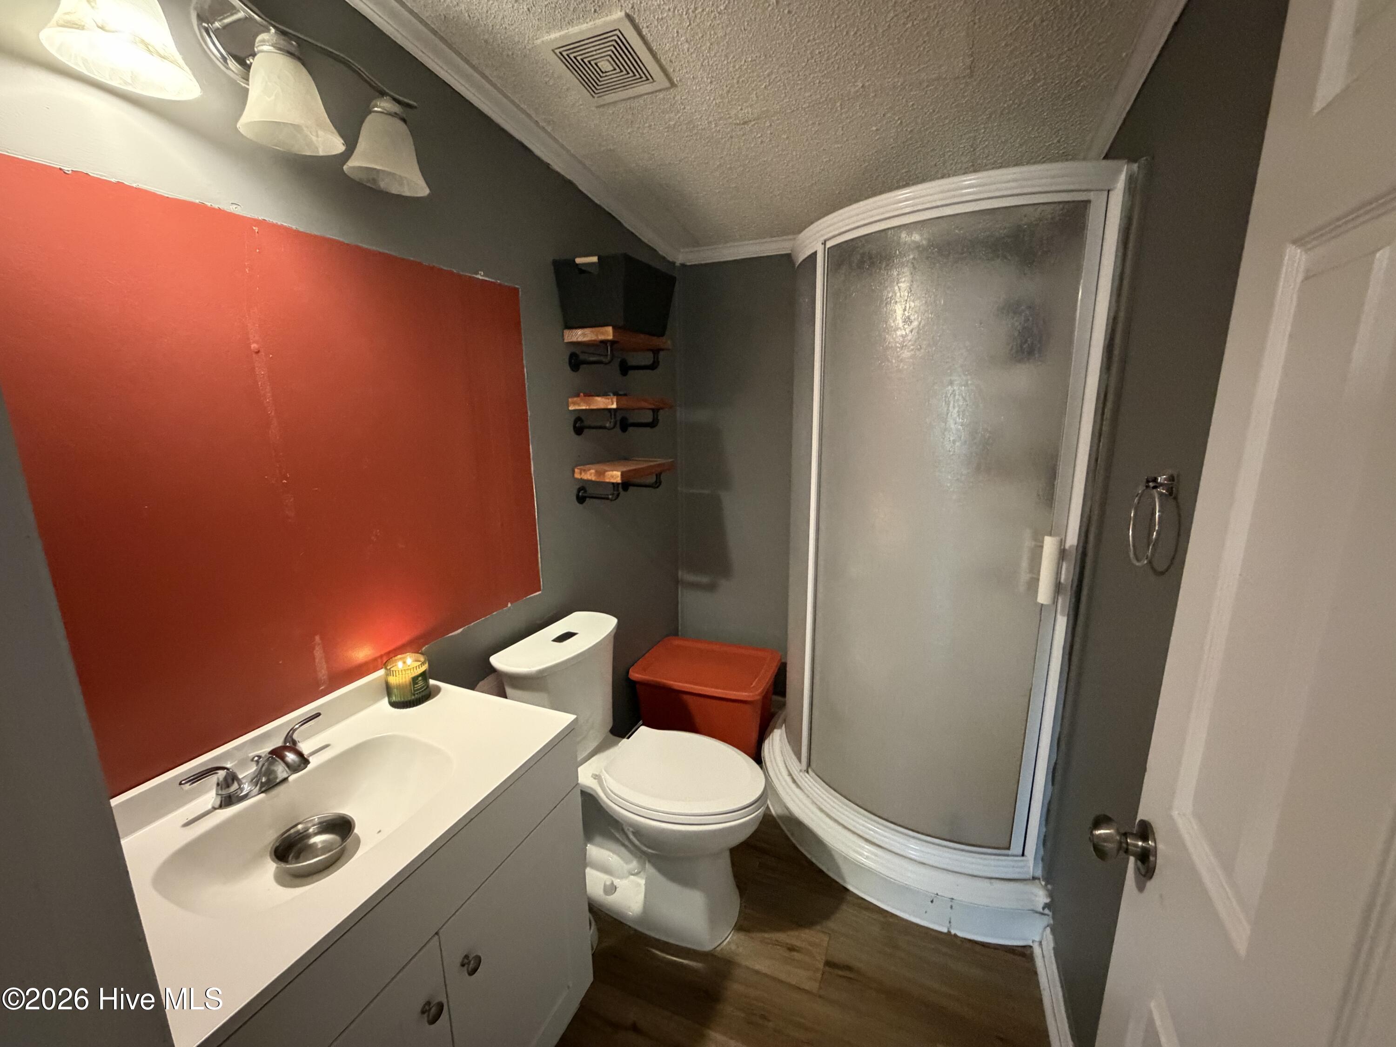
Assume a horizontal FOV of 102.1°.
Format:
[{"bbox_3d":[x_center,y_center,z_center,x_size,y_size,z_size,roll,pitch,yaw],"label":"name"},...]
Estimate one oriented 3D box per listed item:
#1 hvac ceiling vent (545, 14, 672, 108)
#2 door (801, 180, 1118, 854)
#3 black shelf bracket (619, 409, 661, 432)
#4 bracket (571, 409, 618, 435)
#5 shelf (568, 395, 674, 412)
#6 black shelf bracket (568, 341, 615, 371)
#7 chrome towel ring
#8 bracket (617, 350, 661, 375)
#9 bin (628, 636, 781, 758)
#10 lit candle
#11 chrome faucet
[{"bbox_3d":[-0.213,-1.101,1.351,0.245,0.022,0.245,5,6,23],"label":"hvac ceiling vent"},{"bbox_3d":[0.648,0.067,1.657,0.750,1.820,0.180,7,14,35],"label":"door"},{"bbox_3d":[-0.219,-0.396,2.189,0.155,0.092,0.066,4,12,21],"label":"black shelf bracket"},{"bbox_3d":[-0.337,-0.346,1.939,0.168,0.091,0.070,5,13,23],"label":"bracket"},{"bbox_3d":[-0.261,-0.430,2.037,0.180,0.038,0.440,4,12,21],"label":"shelf"},{"bbox_3d":[-0.340,-0.555,1.889,0.172,0.093,0.070,5,13,23],"label":"black shelf bracket"},{"bbox_3d":[0.826,-0.004,1.035,0.055,0.168,0.130,4,12,21],"label":"chrome towel ring"},{"bbox_3d":[-0.208,-0.620,2.193,0.170,0.093,0.070,5,13,23],"label":"bracket"},{"bbox_3d":[0.053,0.791,2.450,0.570,0.391,0.475,5,13,23],"label":"bin"},{"bbox_3d":[-0.654,0.354,1.274,0.090,0.092,0.090,4,12,21],"label":"lit candle"},{"bbox_3d":[-0.716,0.416,0.973,0.172,0.092,0.232,4,12,21],"label":"chrome faucet"}]

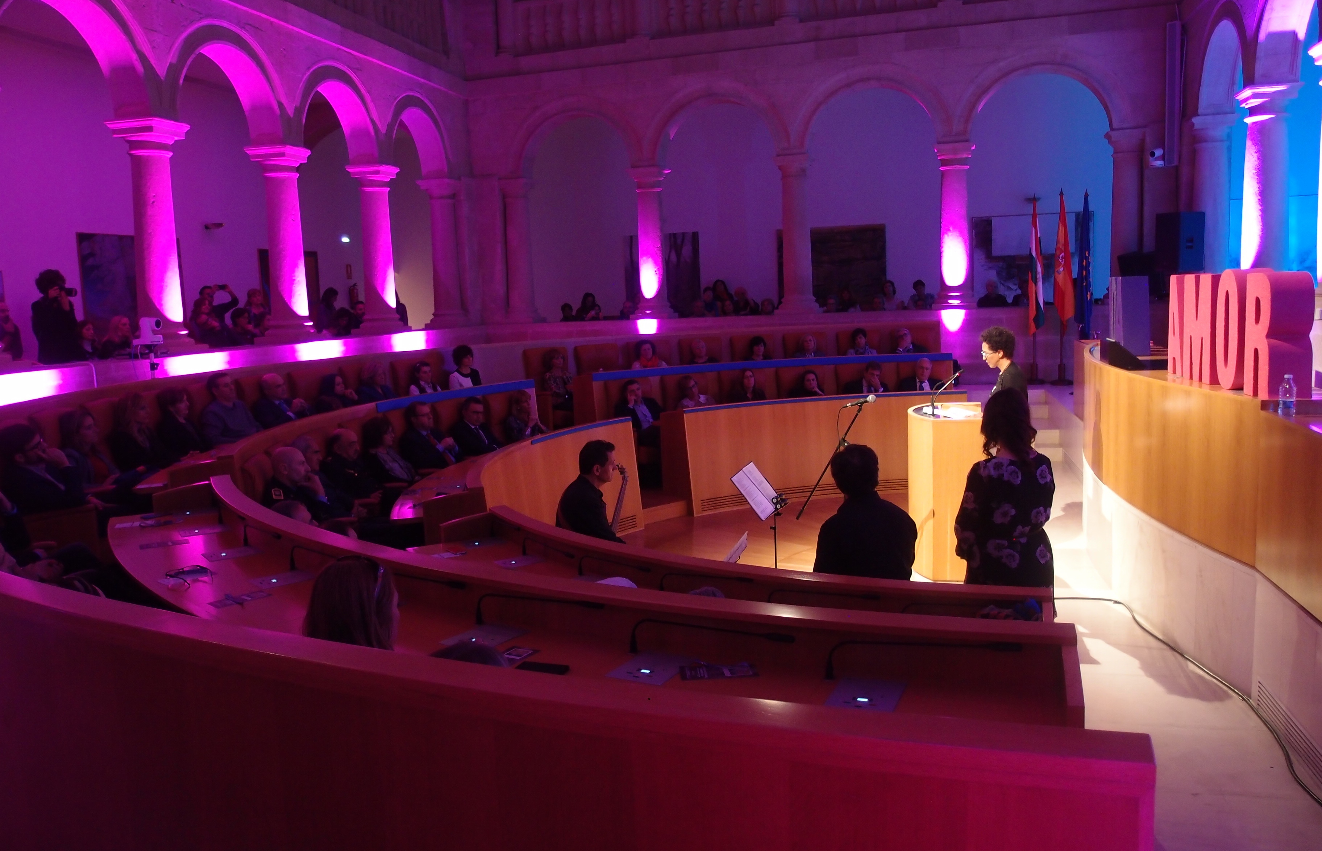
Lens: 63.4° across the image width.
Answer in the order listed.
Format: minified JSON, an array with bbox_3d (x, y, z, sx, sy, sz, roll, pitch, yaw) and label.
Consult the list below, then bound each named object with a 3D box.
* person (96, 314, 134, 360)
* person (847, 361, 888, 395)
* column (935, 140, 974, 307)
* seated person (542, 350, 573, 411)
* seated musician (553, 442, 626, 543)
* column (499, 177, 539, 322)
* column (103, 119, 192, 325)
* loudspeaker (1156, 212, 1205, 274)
[{"bbox_3d":[-5.430,-0.475,11.025,0.720,1.300,0.520,-2,7,3],"label":"person"},{"bbox_3d":[2.463,-0.102,12.309,0.580,1.250,0.780,-3,7,-4],"label":"person"},{"bbox_3d":[4.145,-2.776,15.033,0.580,2.265,0.580,0,7,16],"label":"column"},{"bbox_3d":[-1.110,-0.293,12.457,0.480,1.154,0.780,-6,8,-31],"label":"seated person"},{"bbox_3d":[-0.163,0.693,5.965,0.850,1.265,0.520,-4,7,-14],"label":"seated musician"},{"bbox_3d":[-2.240,-2.738,16.914,0.560,2.265,0.560,-2,7,0],"label":"column"},{"bbox_3d":[-4.931,-1.864,10.494,0.593,2.193,0.593,0,7,15],"label":"column"},{"bbox_3d":[5.471,-1.927,11.273,0.360,0.655,0.370,-5,8,-22],"label":"loudspeaker"}]

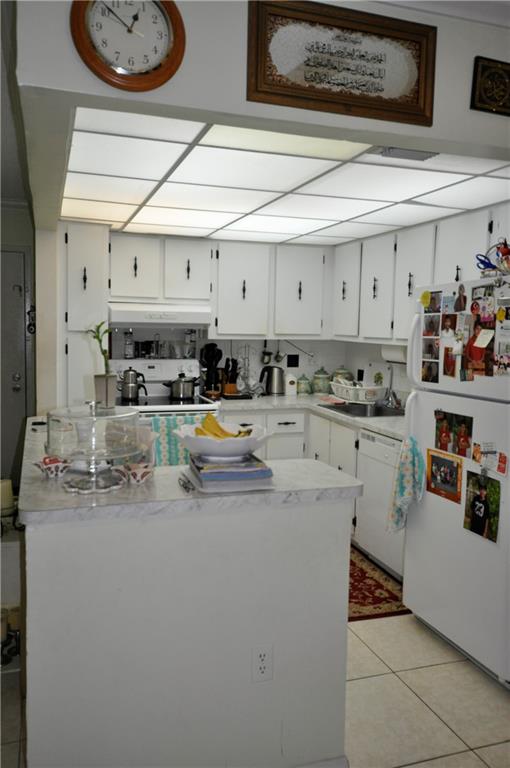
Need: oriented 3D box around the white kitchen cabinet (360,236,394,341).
[{"bbox_3d":[0.985,-0.659,4.180,0.320,0.710,0.475,-1,6,-19],"label":"white kitchen cabinet"}]

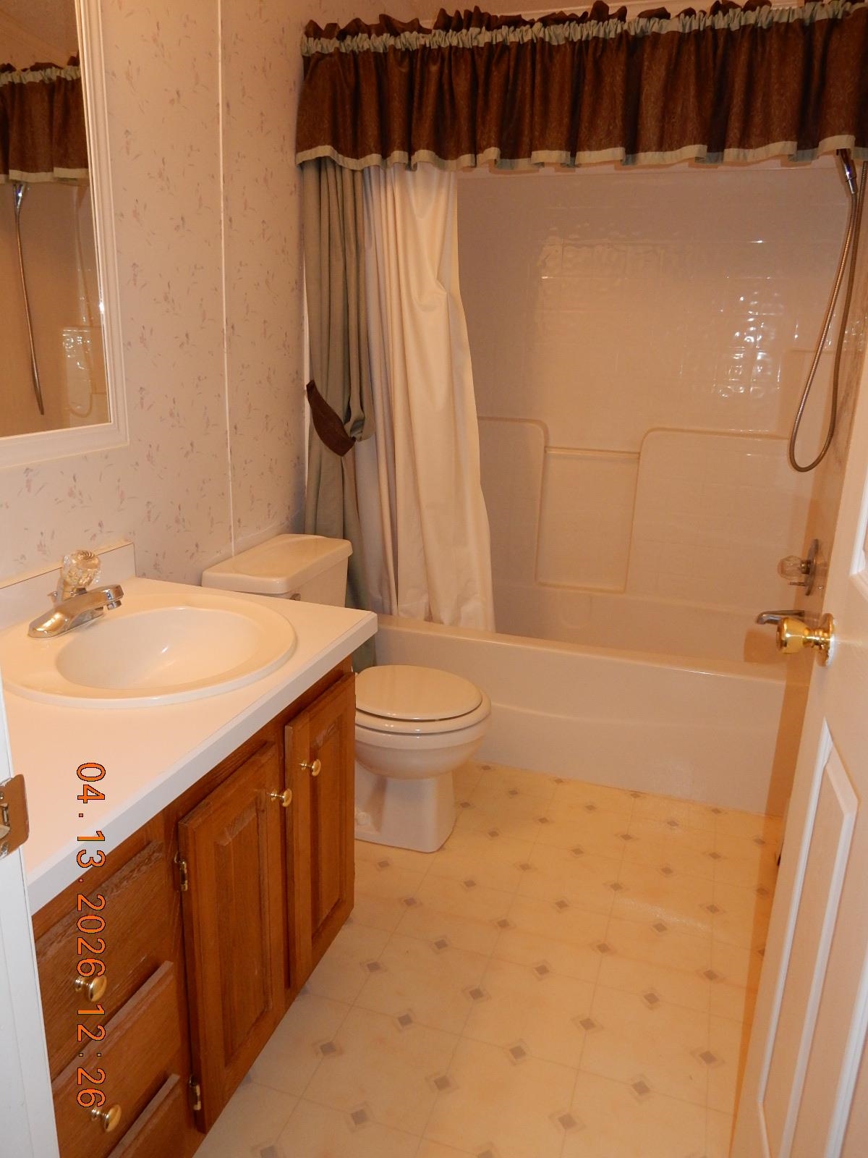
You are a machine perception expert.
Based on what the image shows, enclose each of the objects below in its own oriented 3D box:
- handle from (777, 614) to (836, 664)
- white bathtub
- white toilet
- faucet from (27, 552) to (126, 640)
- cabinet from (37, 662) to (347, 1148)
[{"bbox_3d":[0.493,0.077,1.122,0.064,0.068,0.068,6,17,15],"label":"handle"},{"bbox_3d":[0.430,0.310,2.873,1.520,0.421,0.759,7,17,17],"label":"white bathtub"},{"bbox_3d":[-0.190,0.314,2.243,0.690,0.732,0.434,7,17,18],"label":"white toilet"},{"bbox_3d":[-0.619,0.018,1.479,0.167,0.137,0.160,7,17,18],"label":"faucet"},{"bbox_3d":[-0.568,0.545,1.380,0.572,0.748,0.901,7,17,17],"label":"cabinet"}]

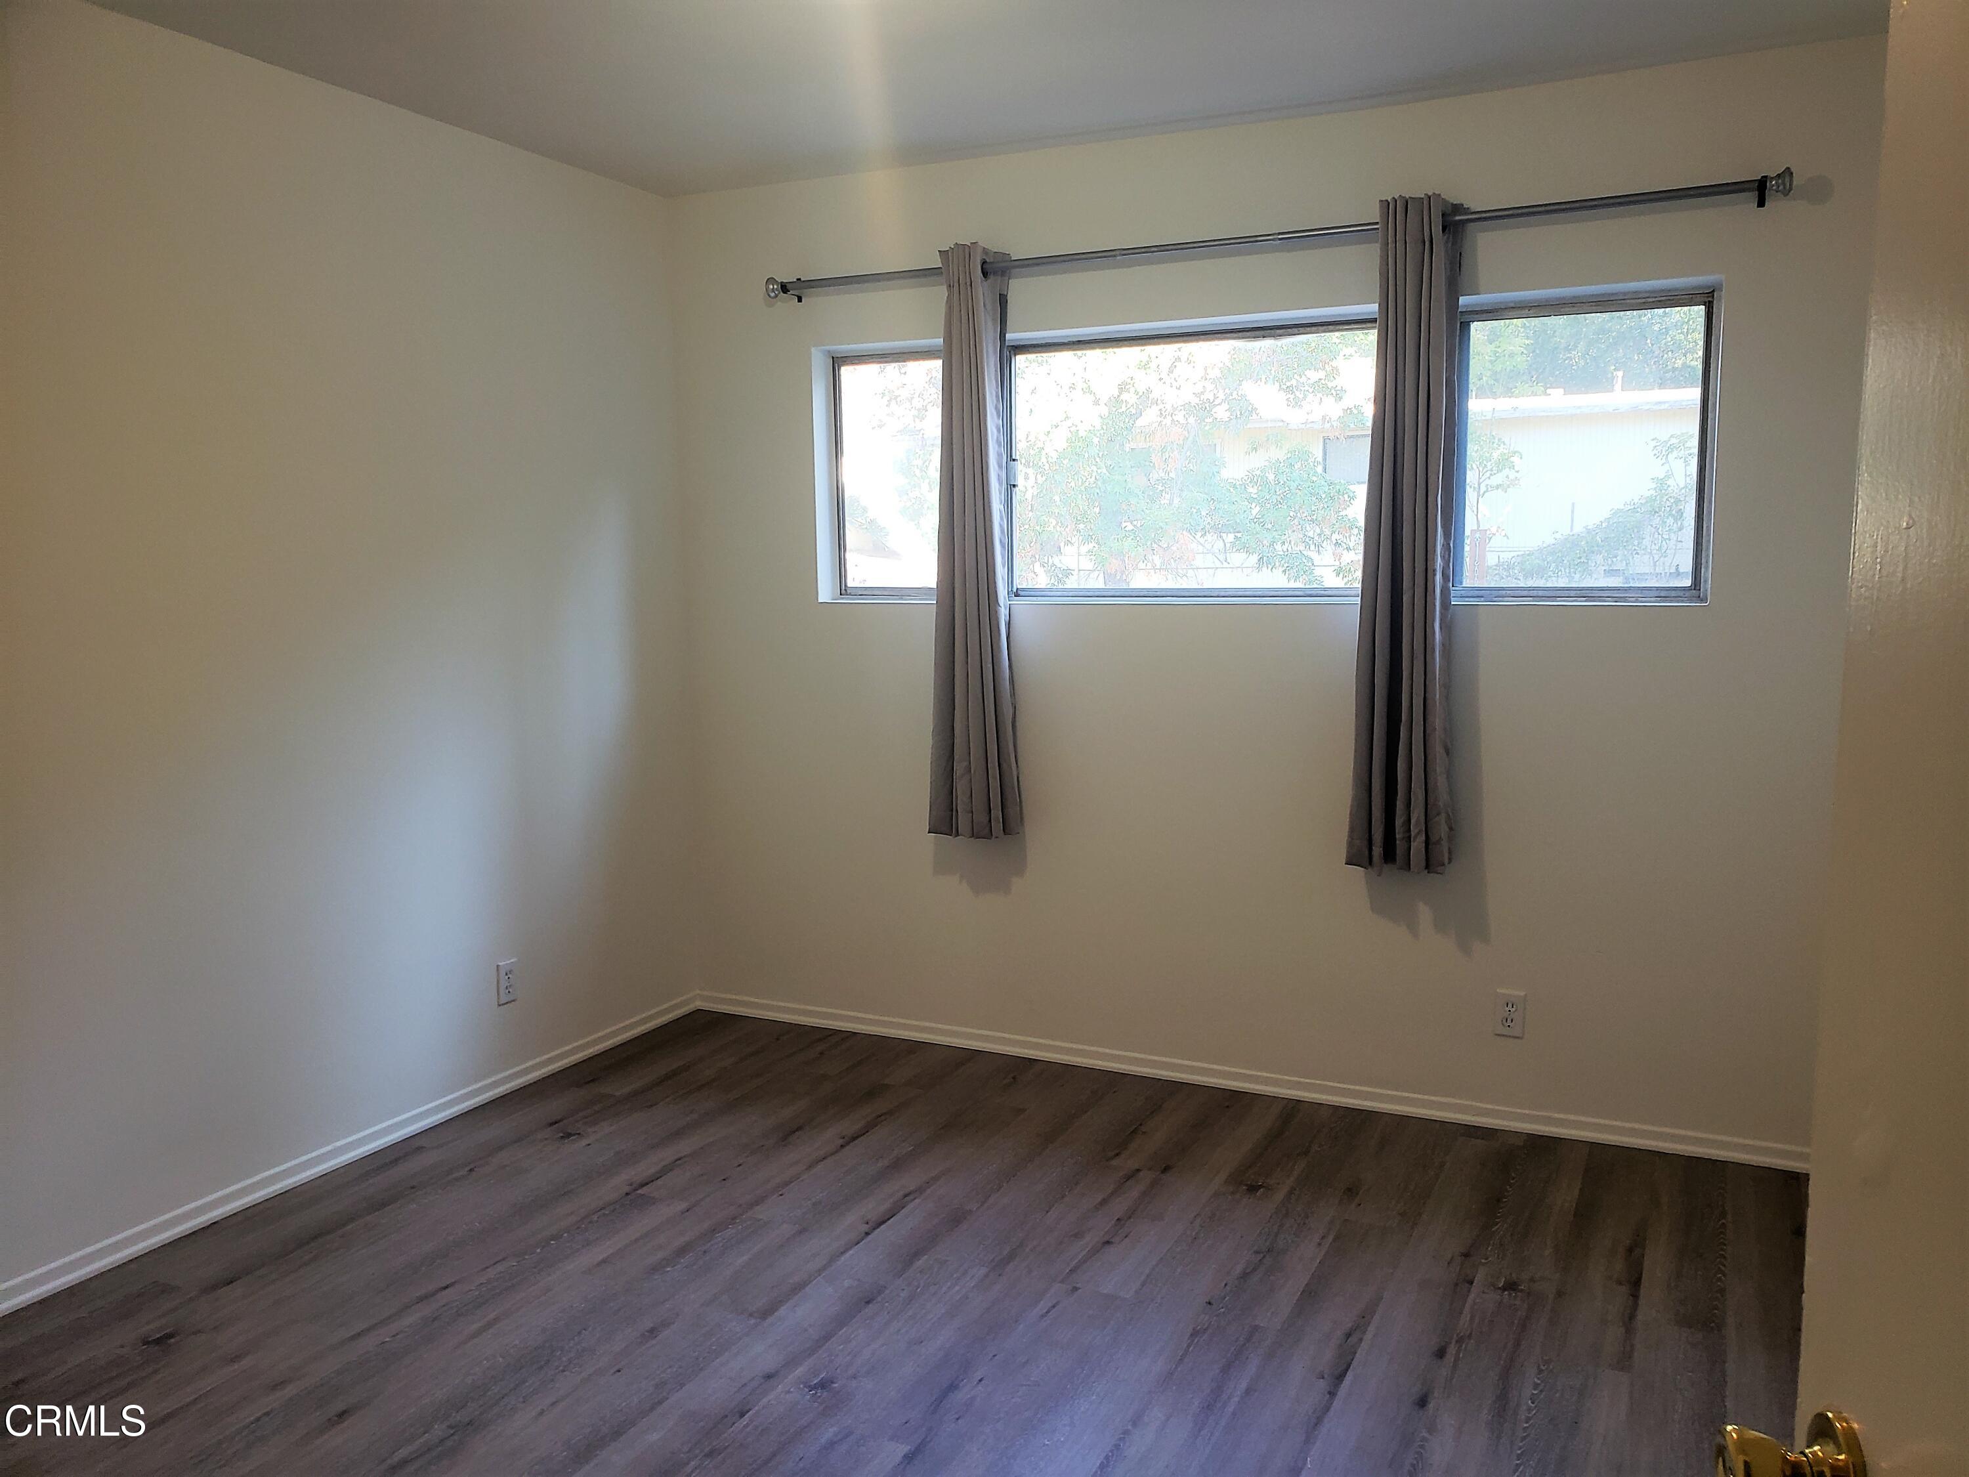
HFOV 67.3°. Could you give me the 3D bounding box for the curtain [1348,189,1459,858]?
[{"bbox_3d":[0.997,-0.461,3.504,0.233,1.567,0.146,3,7,25],"label":"curtain"}]

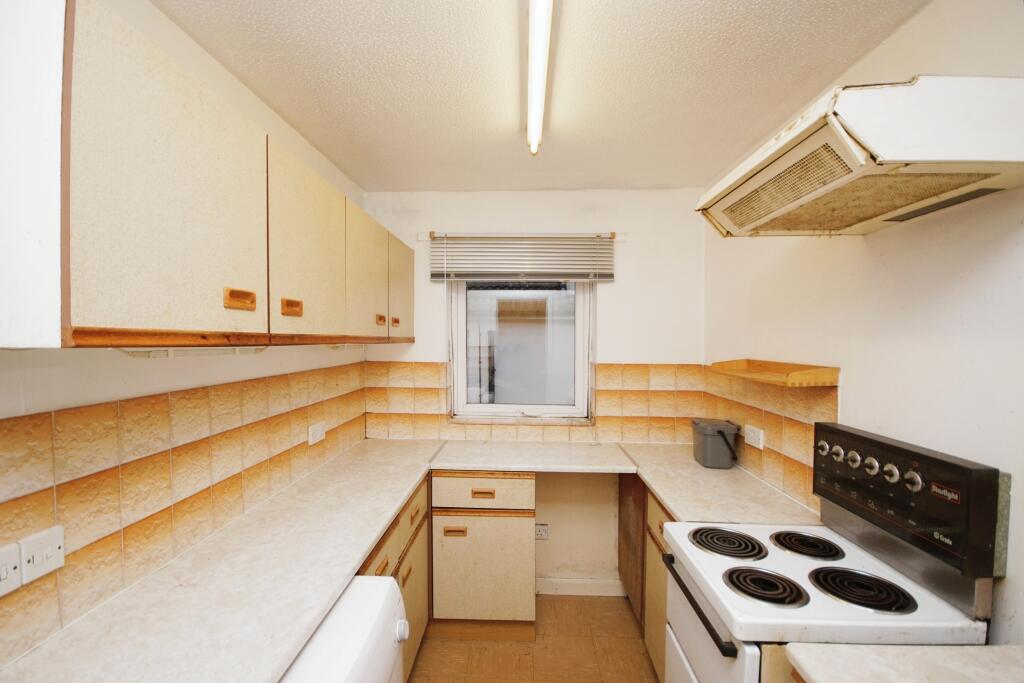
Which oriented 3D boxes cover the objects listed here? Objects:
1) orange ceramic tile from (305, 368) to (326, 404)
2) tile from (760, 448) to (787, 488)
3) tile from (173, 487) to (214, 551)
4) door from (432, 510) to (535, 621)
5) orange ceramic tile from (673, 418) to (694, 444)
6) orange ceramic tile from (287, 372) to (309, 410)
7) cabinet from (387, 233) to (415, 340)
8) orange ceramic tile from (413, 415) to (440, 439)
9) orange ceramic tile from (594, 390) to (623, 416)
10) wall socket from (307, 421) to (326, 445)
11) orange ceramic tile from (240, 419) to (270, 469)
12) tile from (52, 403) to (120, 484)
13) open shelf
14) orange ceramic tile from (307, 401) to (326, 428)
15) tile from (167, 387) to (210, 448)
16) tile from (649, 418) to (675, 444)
[{"bbox_3d":[-0.890,0.207,1.933,0.010,0.150,0.145,0,1,2],"label":"orange ceramic tile"},{"bbox_3d":[1.081,0.525,1.760,0.010,0.150,0.145,0,1,1],"label":"tile"},{"bbox_3d":[-0.917,0.511,1.226,0.010,0.147,0.150,0,0,2],"label":"tile"},{"bbox_3d":[-0.134,1.076,2.058,0.494,0.527,0.022,0,1,3],"label":"door"},{"bbox_3d":[1.019,0.511,2.454,0.150,0.148,0.010,0,1,2],"label":"orange ceramic tile"},{"bbox_3d":[-0.901,0.208,1.800,0.010,0.151,0.149,0,1,3],"label":"orange ceramic tile"},{"bbox_3d":[-0.721,-0.258,2.252,0.293,0.533,0.452,0,1,3],"label":"cabinet"},{"bbox_3d":[-0.500,0.505,2.518,0.150,0.148,0.010,0,1,2],"label":"orange ceramic tile"},{"bbox_3d":[0.564,0.359,2.480,0.150,0.150,0.010,0,1,2],"label":"orange ceramic tile"},{"bbox_3d":[-0.881,0.414,1.925,0.018,0.086,0.146,0,1,3],"label":"wall socket"},{"bbox_3d":[-0.936,0.373,1.552,0.010,0.154,0.143,0,1,3],"label":"orange ceramic tile"},{"bbox_3d":[-0.933,0.217,0.939,0.010,0.150,0.145,0,1,2],"label":"tile"},{"bbox_3d":[0.985,0.114,1.669,0.164,0.060,0.585,0,1,2],"label":"open shelf"},{"bbox_3d":[-0.892,0.356,1.935,0.010,0.150,0.145,0,1,3],"label":"orange ceramic tile"},{"bbox_3d":[-0.916,0.212,1.213,0.010,0.150,0.150,0,0,2],"label":"tile"},{"bbox_3d":[0.867,0.515,2.469,0.150,0.150,0.010,0,0,2],"label":"tile"}]

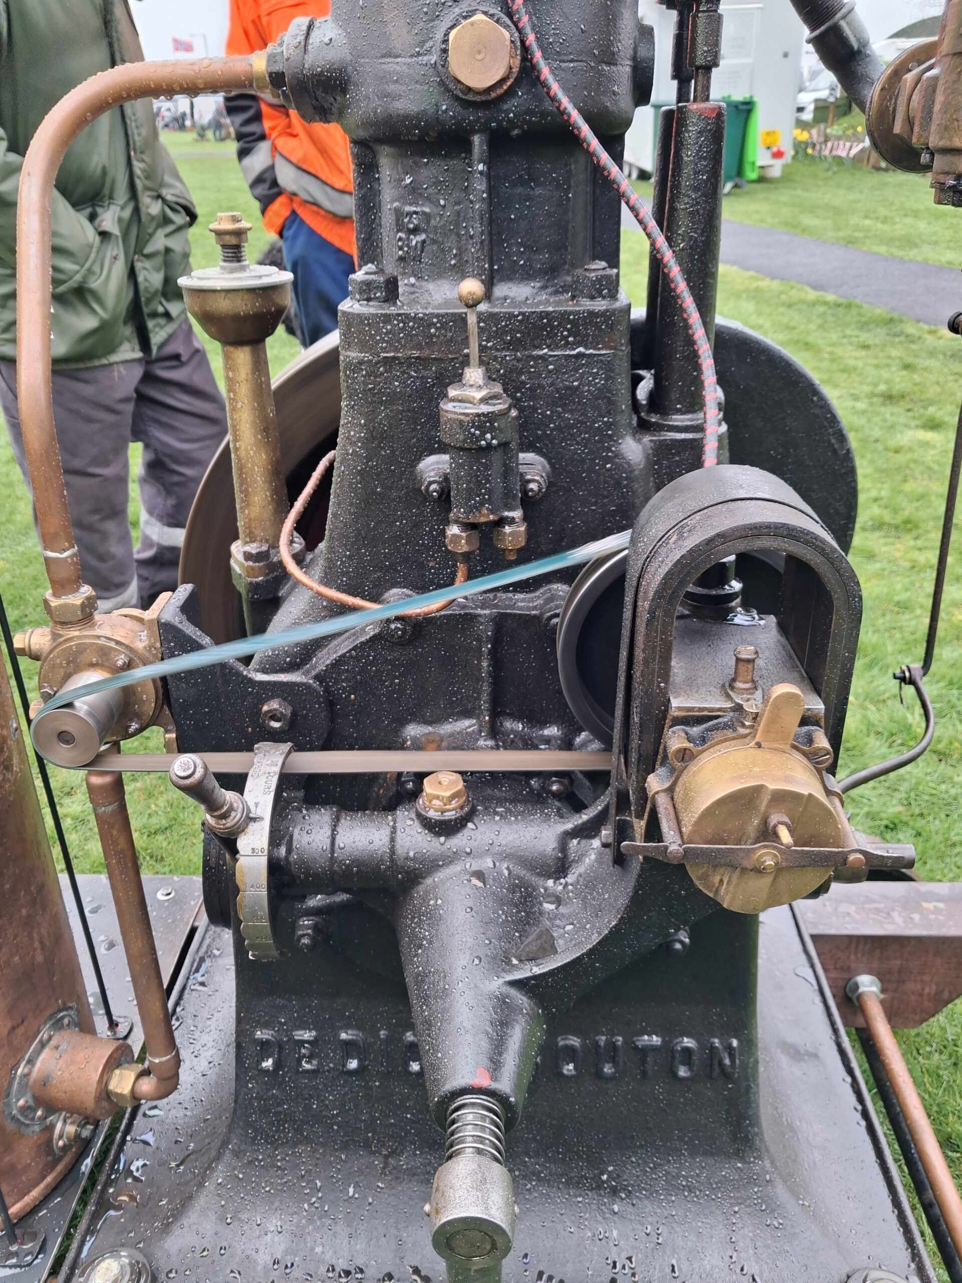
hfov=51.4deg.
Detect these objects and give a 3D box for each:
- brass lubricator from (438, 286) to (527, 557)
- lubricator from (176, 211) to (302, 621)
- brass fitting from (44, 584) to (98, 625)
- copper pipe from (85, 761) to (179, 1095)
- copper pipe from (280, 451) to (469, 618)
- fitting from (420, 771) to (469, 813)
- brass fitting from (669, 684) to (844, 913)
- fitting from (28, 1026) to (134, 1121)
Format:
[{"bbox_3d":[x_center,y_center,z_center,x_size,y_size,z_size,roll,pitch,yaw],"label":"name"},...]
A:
[{"bbox_3d":[0.002,-0.131,0.621,0.055,0.180,0.049,0,29,1],"label":"brass lubricator"},{"bbox_3d":[-0.166,-0.151,0.727,0.081,0.296,0.081,0,29,1],"label":"lubricator"},{"bbox_3d":[-0.274,-0.028,0.664,0.035,0.018,0.032,0,29,0],"label":"brass fitting"},{"bbox_3d":[-0.280,0.238,0.799,0.049,0.348,0.030,-4,29,-7],"label":"copper pipe"},{"bbox_3d":[-0.071,-0.092,0.754,0.136,0.066,0.228,0,29,1],"label":"copper pipe"},{"bbox_3d":[-0.021,0.087,0.586,0.028,0.012,0.028,0,29,0],"label":"fitting"},{"bbox_3d":[0.124,0.072,0.457,0.075,0.111,0.044,0,29,1],"label":"brass fitting"},{"bbox_3d":[-0.356,0.379,0.883,0.068,0.061,0.061,5,29,9],"label":"fitting"}]

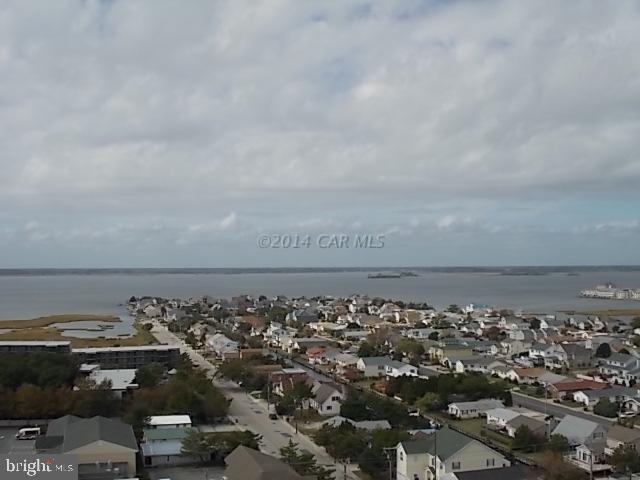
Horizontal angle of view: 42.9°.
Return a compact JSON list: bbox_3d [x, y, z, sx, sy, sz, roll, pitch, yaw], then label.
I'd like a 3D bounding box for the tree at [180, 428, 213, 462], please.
[{"bbox_3d":[-27.090,45.029,178.426,7.000,7.700,6.790,0,-2,0],"label":"tree"}]

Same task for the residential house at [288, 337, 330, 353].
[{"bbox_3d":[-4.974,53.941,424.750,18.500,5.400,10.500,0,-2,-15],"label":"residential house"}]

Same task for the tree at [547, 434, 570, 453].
[{"bbox_3d":[54.151,46.146,184.705,5.180,4.010,4.980,-1,-2,16],"label":"tree"}]

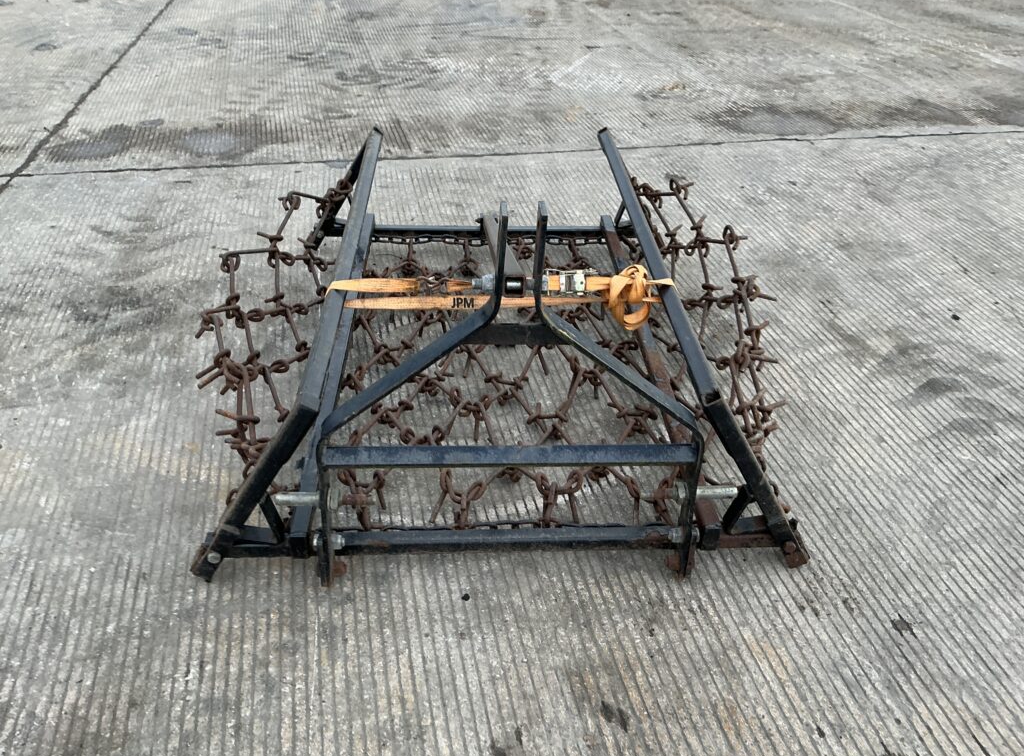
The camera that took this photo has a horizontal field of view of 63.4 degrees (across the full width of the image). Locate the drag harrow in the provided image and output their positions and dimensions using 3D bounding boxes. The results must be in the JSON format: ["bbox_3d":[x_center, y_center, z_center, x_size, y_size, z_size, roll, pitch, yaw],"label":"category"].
[{"bbox_3d":[-0.035,-0.315,2.052,1.215,0.726,1.558,0,35,-3],"label":"drag harrow"}]

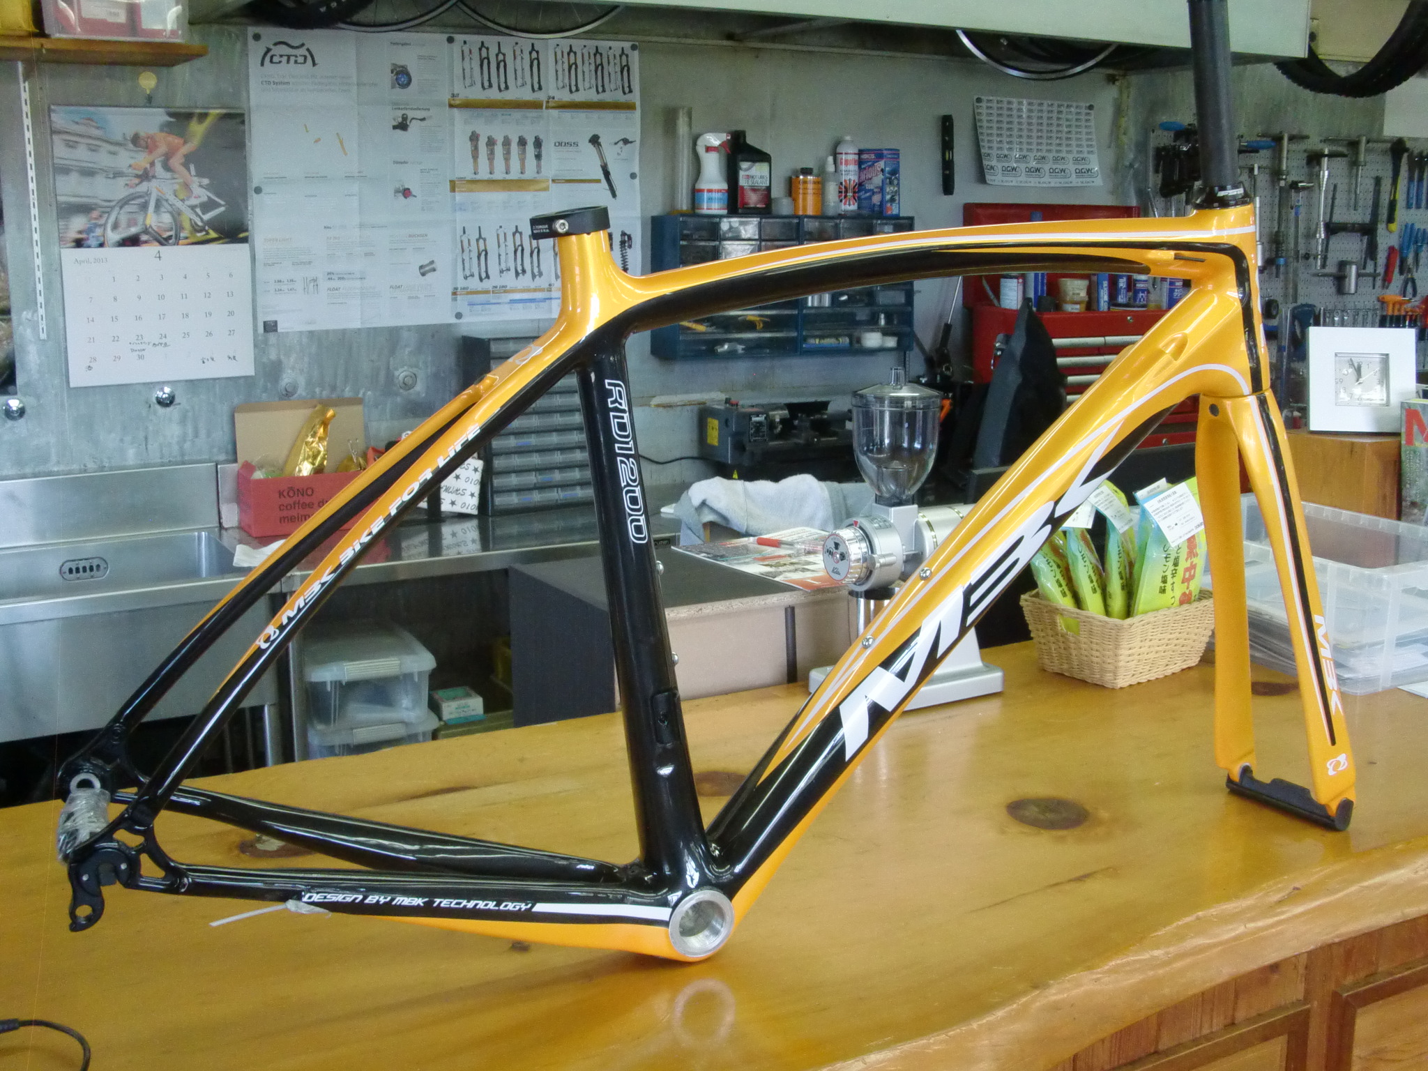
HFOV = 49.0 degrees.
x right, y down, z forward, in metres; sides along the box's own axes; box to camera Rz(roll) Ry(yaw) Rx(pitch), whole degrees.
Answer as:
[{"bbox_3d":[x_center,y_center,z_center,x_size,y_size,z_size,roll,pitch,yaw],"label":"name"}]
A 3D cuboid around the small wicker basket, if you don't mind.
[{"bbox_3d":[0.481,0.112,1.841,0.196,0.088,0.149,-8,13,-37],"label":"small wicker basket"}]

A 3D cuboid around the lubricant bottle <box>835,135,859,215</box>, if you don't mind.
[{"bbox_3d":[0.361,-0.972,4.239,0.061,0.214,0.061,0,11,0],"label":"lubricant bottle"}]

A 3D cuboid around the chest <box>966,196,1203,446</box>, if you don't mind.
[{"bbox_3d":[1.103,-0.612,4.617,0.665,0.723,0.345,-6,12,-29],"label":"chest"}]

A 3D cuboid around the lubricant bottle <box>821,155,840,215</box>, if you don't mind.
[{"bbox_3d":[0.316,-0.940,4.219,0.040,0.159,0.040,-6,12,-29],"label":"lubricant bottle"}]

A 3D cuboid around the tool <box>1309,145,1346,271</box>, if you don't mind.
[{"bbox_3d":[2.055,-1.106,5.250,0.141,0.413,0.033,-6,12,-29],"label":"tool"}]

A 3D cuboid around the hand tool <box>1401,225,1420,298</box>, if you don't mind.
[{"bbox_3d":[2.452,-0.965,5.522,0.070,0.261,0.024,-6,12,-29],"label":"hand tool"}]

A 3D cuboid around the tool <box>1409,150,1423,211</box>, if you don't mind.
[{"bbox_3d":[2.454,-1.240,5.472,0.048,0.210,0.022,-6,12,-29],"label":"tool"}]

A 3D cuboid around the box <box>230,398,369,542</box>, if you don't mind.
[{"bbox_3d":[-0.934,-0.162,3.639,0.306,0.284,0.165,-6,12,-26],"label":"box"}]

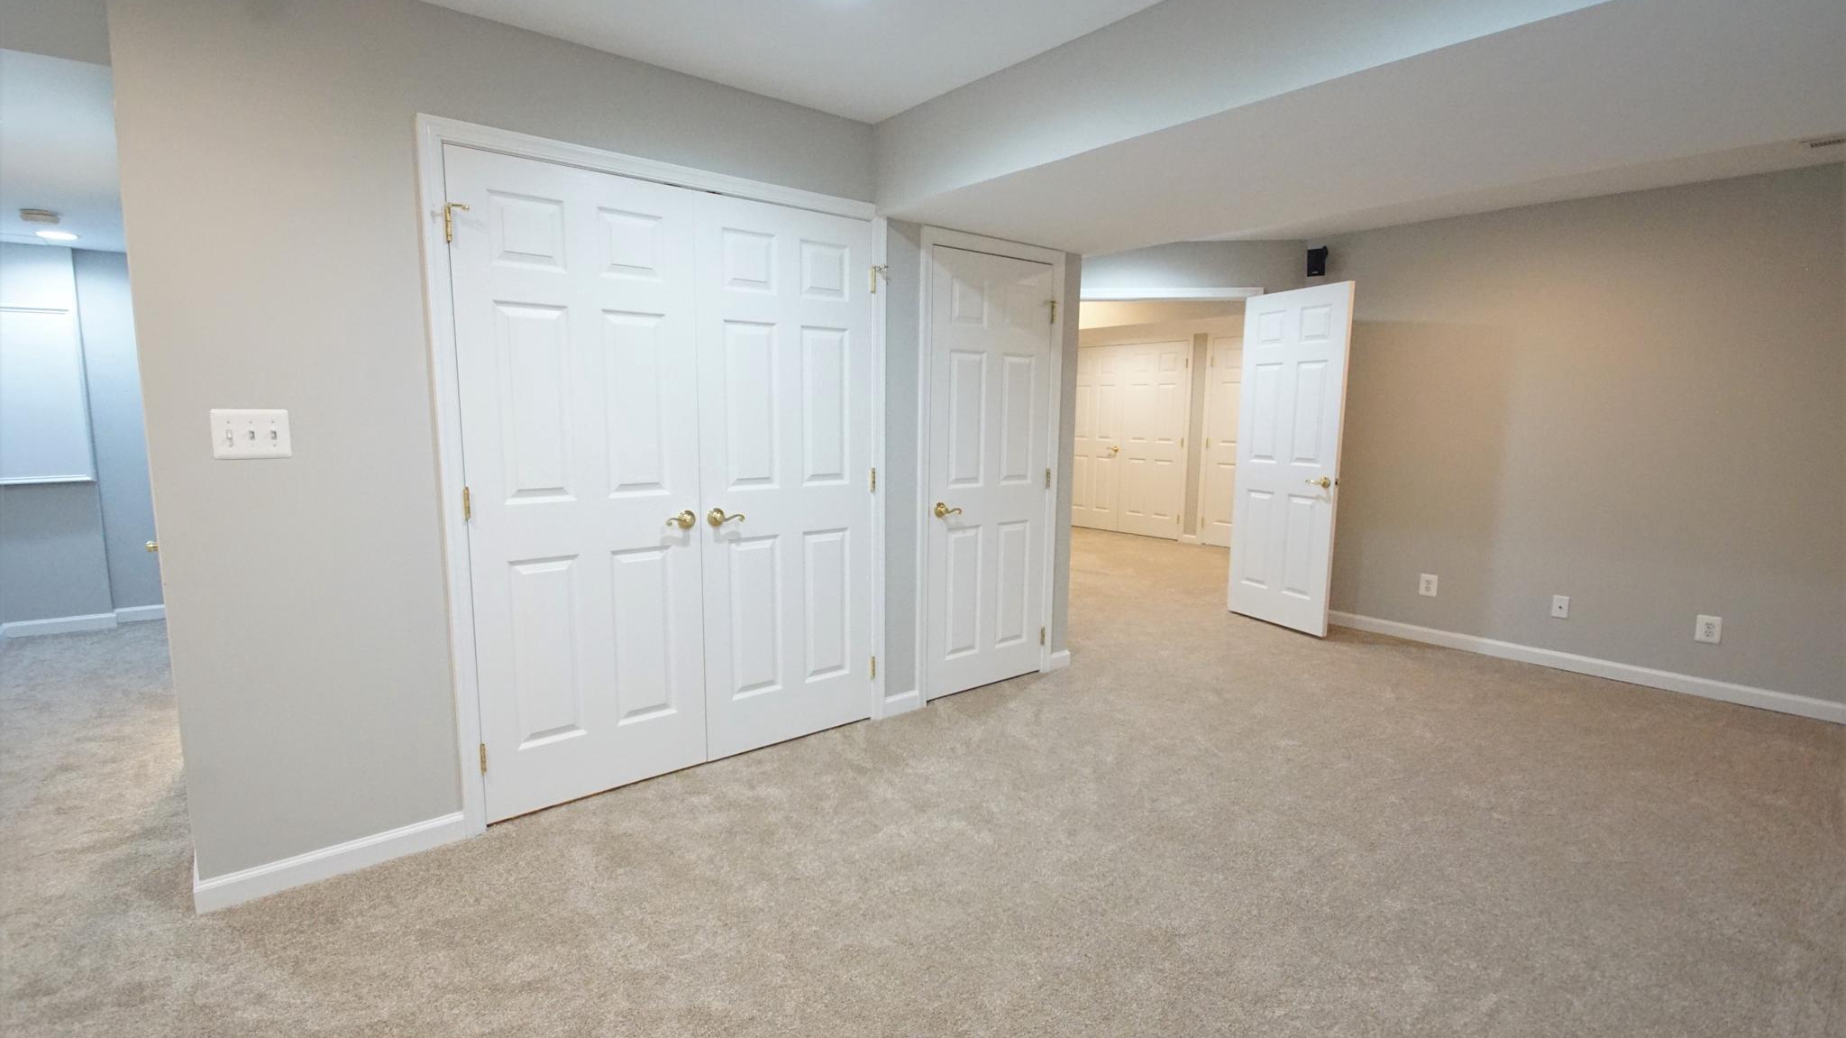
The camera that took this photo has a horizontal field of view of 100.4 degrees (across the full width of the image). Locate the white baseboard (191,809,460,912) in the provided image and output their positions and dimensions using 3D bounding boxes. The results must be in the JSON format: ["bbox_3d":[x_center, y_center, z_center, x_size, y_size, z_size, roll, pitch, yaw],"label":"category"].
[{"bbox_3d":[-1.736,1.013,2.297,0.640,0.086,0.017,-5,9,-37],"label":"white baseboard"}]

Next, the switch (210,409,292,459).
[{"bbox_3d":[-1.809,-0.229,2.076,0.159,0.121,0.014,-5,9,-37],"label":"switch"}]

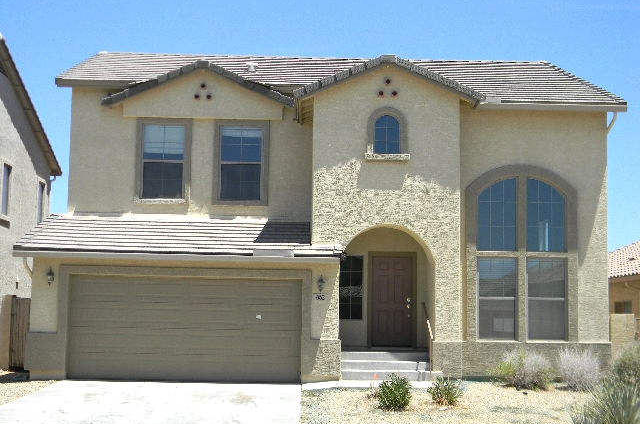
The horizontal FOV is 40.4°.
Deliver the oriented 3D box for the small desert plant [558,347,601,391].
[{"bbox_3d":[5.251,3.139,17.585,0.854,0.827,0.800,1,-5,-1],"label":"small desert plant"}]

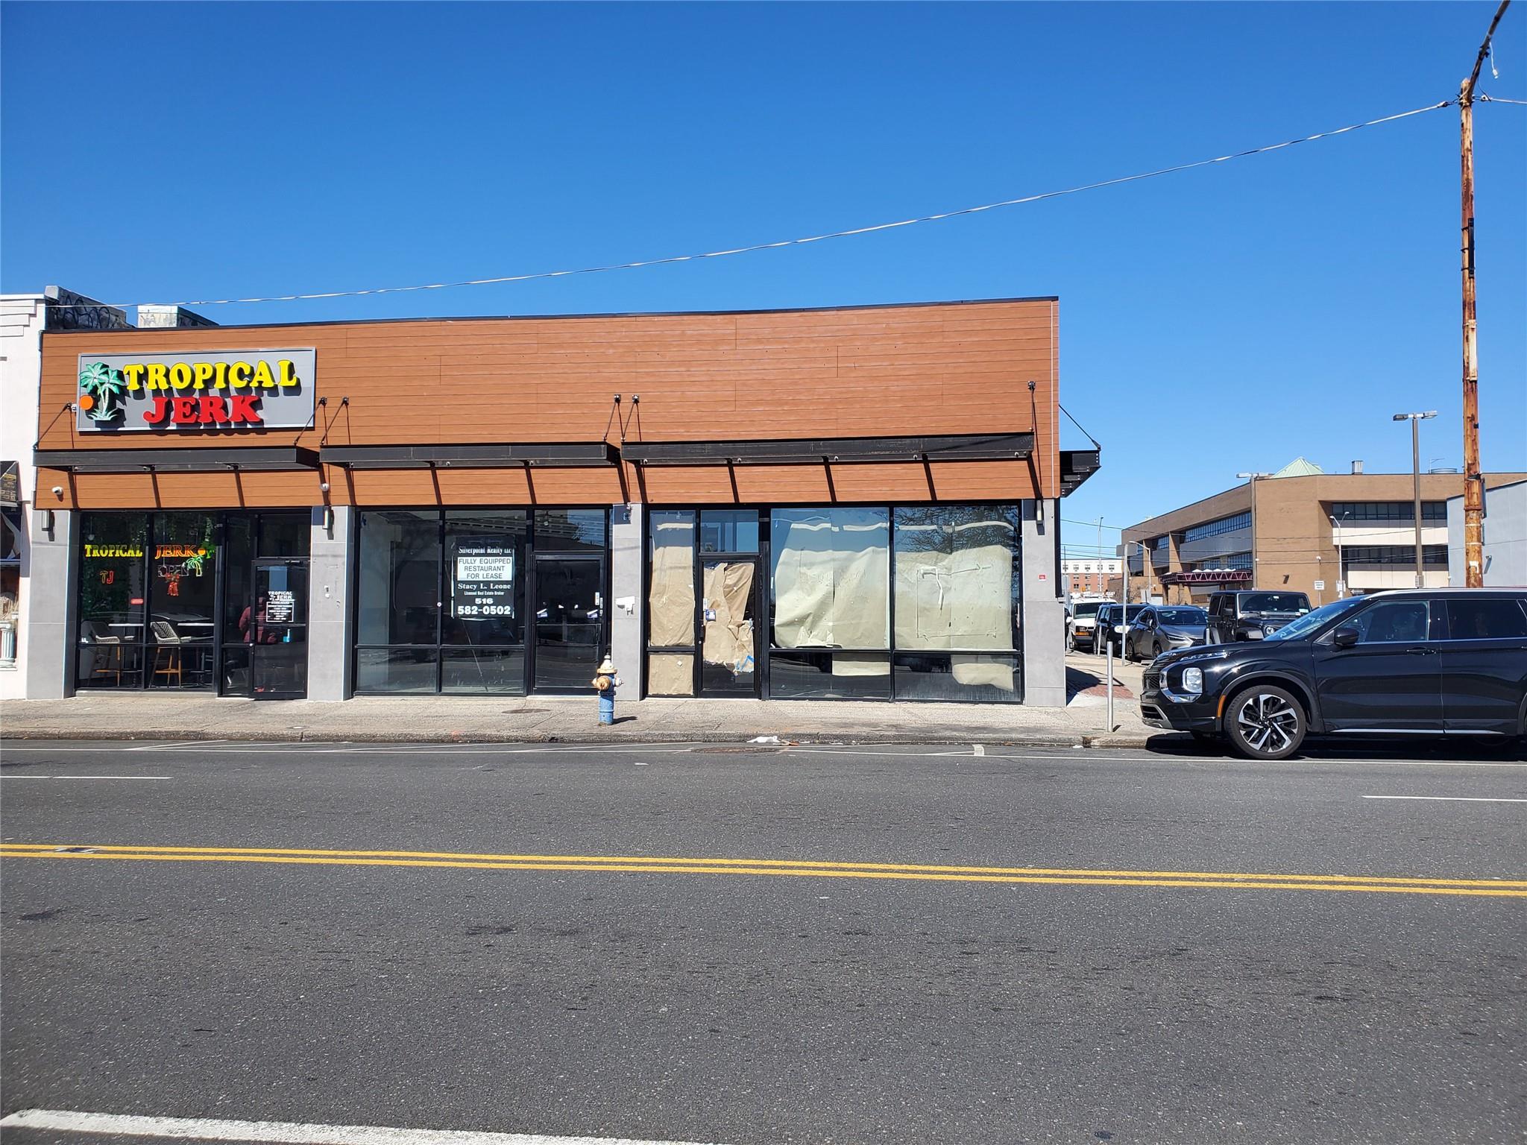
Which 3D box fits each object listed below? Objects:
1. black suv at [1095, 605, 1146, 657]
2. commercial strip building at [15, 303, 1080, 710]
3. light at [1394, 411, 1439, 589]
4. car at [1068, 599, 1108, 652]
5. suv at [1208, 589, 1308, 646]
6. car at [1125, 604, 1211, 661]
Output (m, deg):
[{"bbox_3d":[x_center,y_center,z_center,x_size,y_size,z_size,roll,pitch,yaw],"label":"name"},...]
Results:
[{"bbox_3d":[12.428,2.014,39.500,1.920,1.800,4.750,0,-3,7],"label":"black suv"},{"bbox_3d":[-2.794,-0.699,24.409,16.822,5.962,14.000,0,-3,7],"label":"commercial strip building"},{"bbox_3d":[20.446,-1.104,35.809,1.300,7.799,0.400,-1,-3,20],"label":"light"},{"bbox_3d":[12.979,2.150,46.300,2.020,2.100,5.600,0,-3,6],"label":"car"},{"bbox_3d":[11.189,1.362,25.400,1.870,1.830,4.200,0,-3,7],"label":"suv"},{"bbox_3d":[12.148,1.853,34.300,1.870,1.650,4.660,0,-3,4],"label":"car"}]

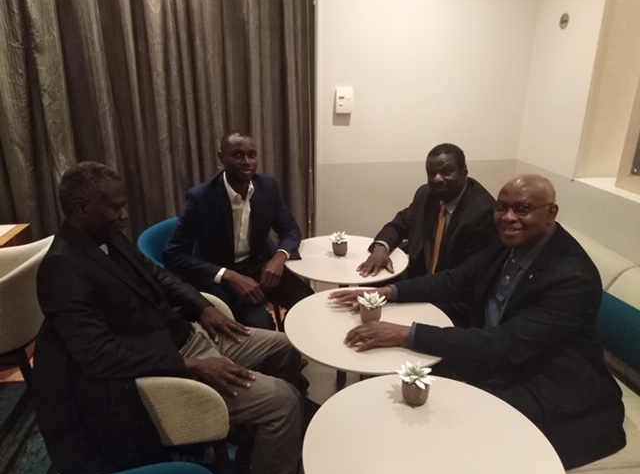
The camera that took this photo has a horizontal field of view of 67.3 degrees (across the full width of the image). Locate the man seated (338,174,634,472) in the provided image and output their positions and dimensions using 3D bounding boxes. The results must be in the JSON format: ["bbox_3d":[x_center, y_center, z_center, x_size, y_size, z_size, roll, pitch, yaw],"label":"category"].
[{"bbox_3d":[0.570,0.423,1.697,0.920,1.250,0.660,-3,20,-9],"label":"man seated"}]

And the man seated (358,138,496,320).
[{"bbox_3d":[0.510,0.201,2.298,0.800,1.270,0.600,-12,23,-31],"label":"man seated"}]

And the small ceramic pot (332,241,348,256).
[{"bbox_3d":[0.099,0.051,2.346,0.074,0.061,0.074,0,19,0],"label":"small ceramic pot"}]

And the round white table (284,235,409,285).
[{"bbox_3d":[0.129,0.436,2.446,0.600,0.730,0.600,0,19,0],"label":"round white table"}]

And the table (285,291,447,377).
[{"bbox_3d":[0.174,0.651,1.833,0.600,0.730,0.600,0,19,0],"label":"table"}]

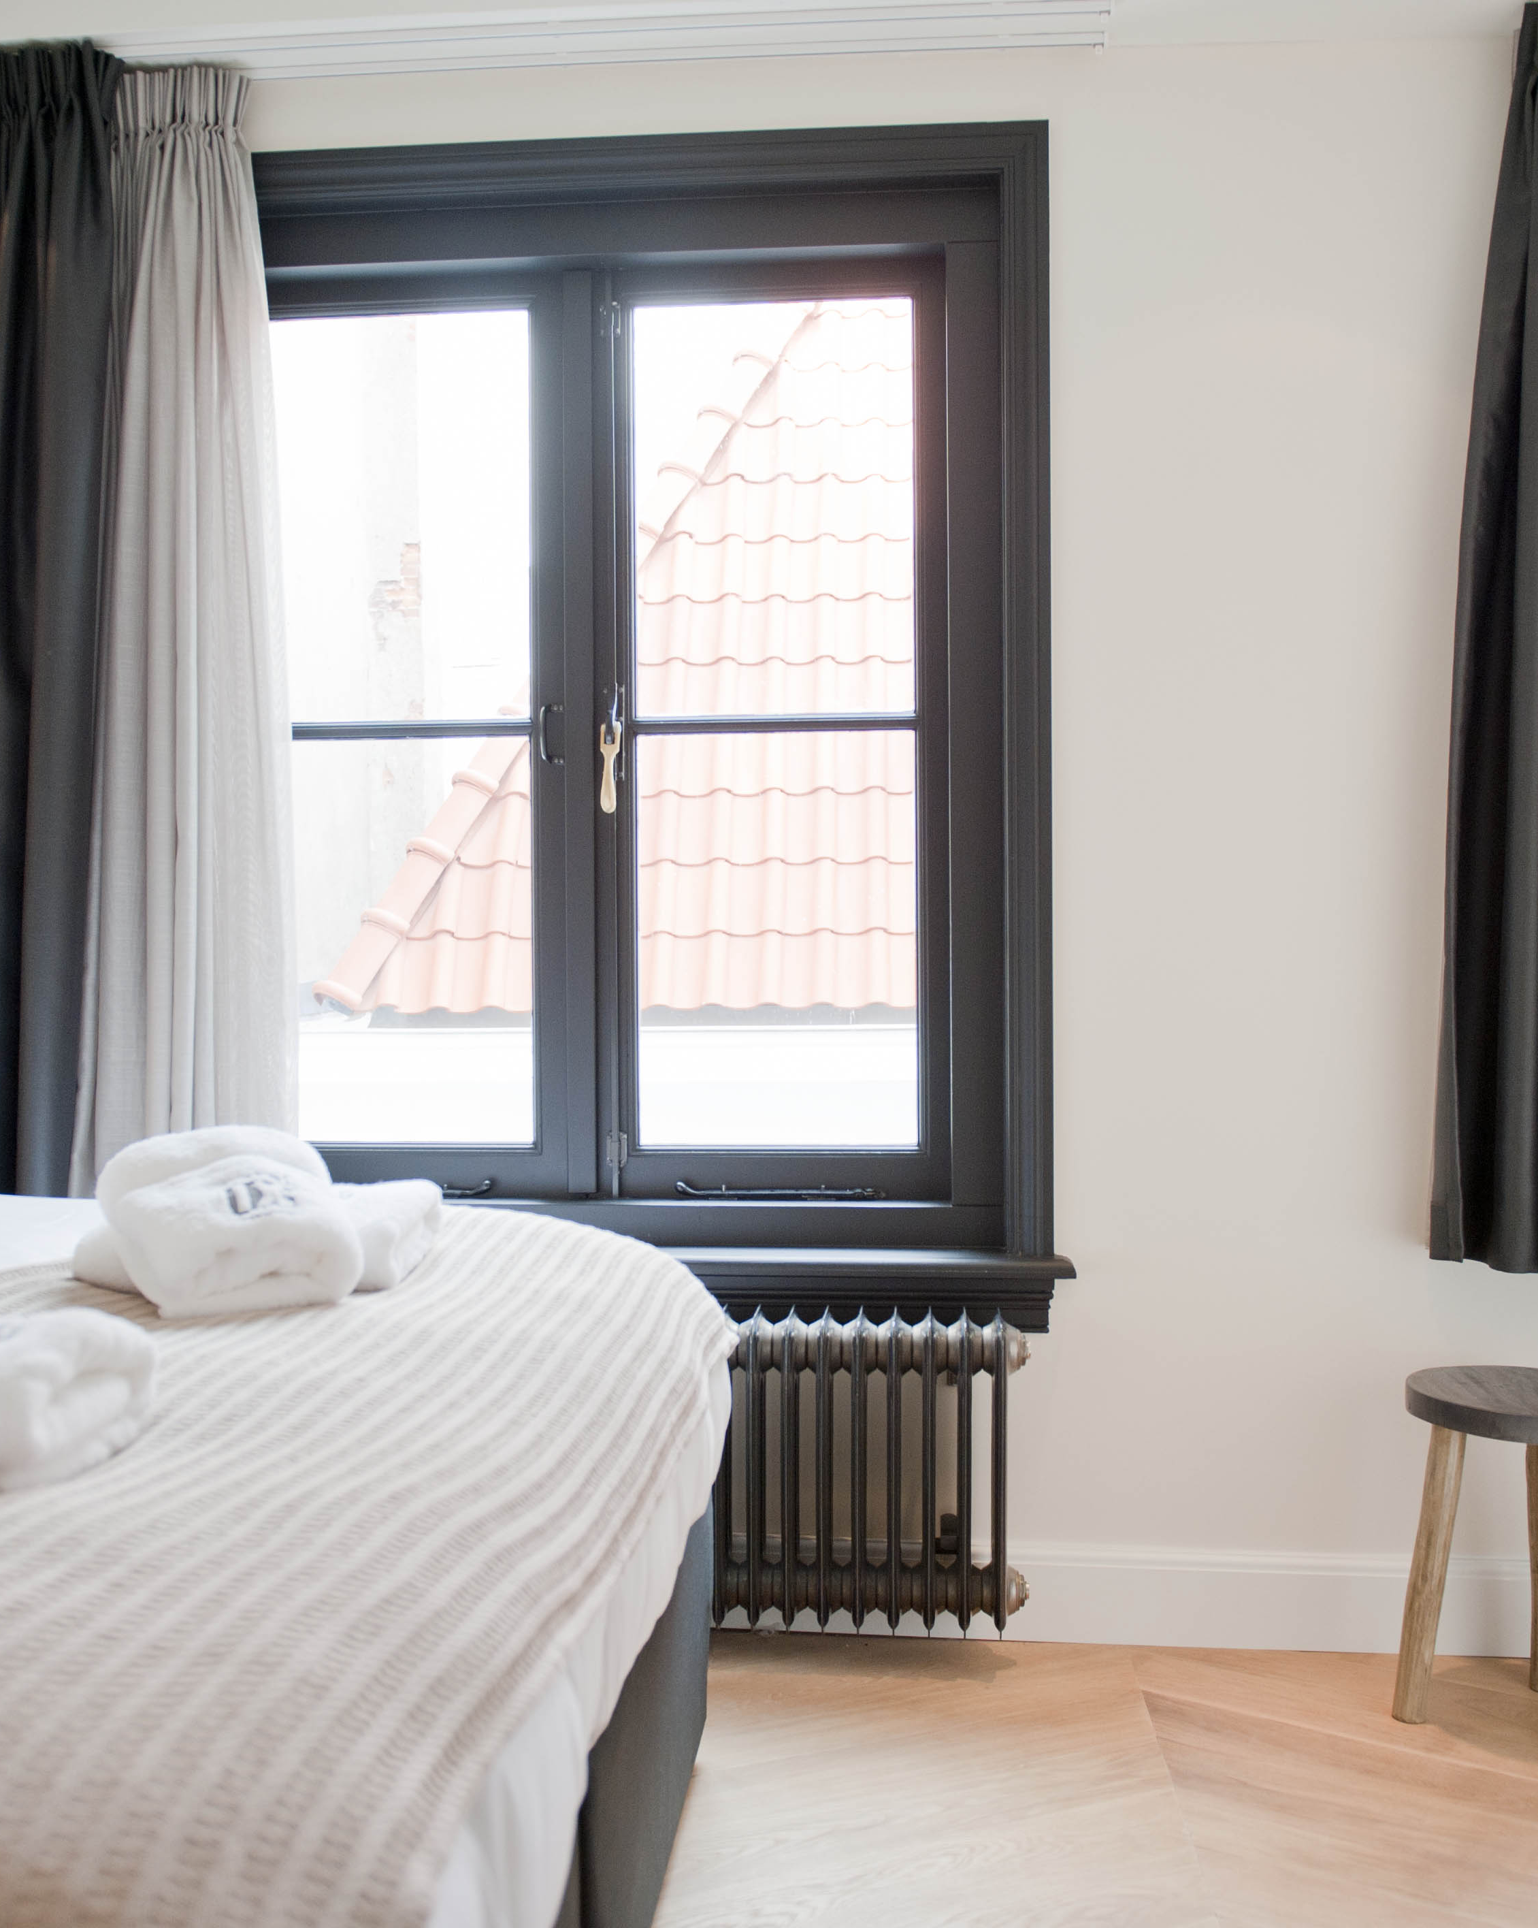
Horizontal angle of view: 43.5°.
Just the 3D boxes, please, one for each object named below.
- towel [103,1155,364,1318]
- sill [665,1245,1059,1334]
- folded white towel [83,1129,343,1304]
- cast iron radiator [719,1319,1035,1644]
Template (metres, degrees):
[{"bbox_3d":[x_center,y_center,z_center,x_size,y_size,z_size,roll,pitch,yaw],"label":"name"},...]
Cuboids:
[{"bbox_3d":[-0.521,0.255,1.886,0.215,0.140,0.200,-1,1,-20],"label":"towel"},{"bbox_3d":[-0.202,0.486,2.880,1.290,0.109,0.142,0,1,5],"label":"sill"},{"bbox_3d":[-0.553,0.250,1.959,0.225,0.140,0.200,-1,1,-20],"label":"folded white towel"},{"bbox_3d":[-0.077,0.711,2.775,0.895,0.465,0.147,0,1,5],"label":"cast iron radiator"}]

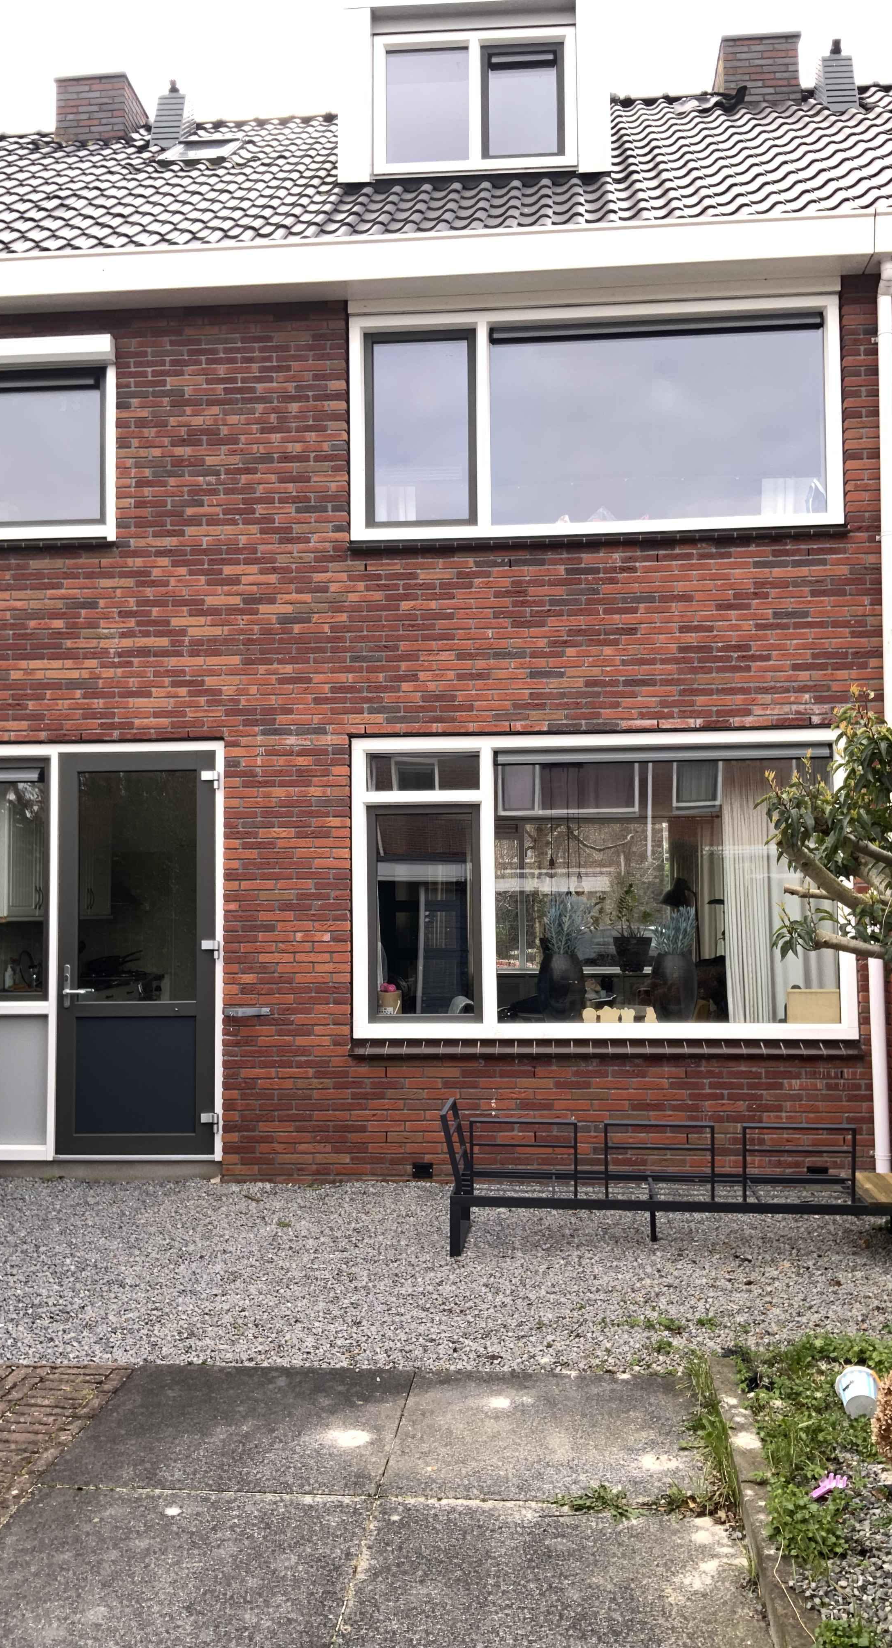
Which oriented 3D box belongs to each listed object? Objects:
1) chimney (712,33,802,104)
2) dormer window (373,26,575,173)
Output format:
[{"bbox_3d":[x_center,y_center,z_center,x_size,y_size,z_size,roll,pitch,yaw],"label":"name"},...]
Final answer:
[{"bbox_3d":[2.744,-6.442,12.234,0.677,0.647,0.780,-1,-4,5],"label":"chimney"},{"bbox_3d":[0.206,-4.975,9.559,1.398,0.990,0.120,-1,-4,5],"label":"dormer window"}]

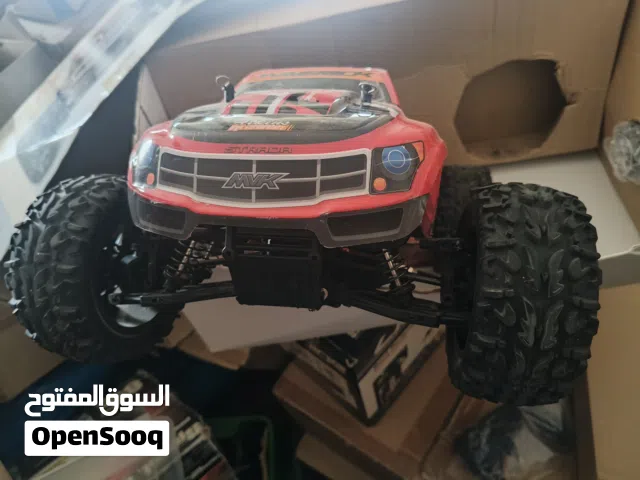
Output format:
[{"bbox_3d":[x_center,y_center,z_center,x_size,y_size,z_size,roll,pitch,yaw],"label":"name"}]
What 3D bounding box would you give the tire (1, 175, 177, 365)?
[{"bbox_3d":[-0.143,0.018,0.321,0.057,0.122,0.122,-1,10,10],"label":"tire"}]

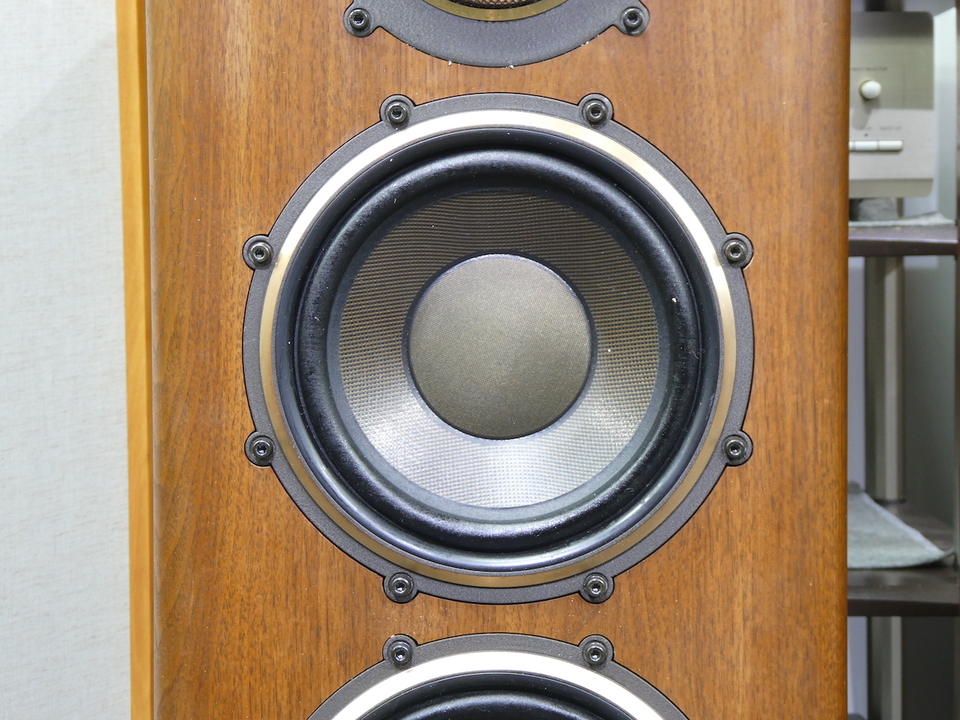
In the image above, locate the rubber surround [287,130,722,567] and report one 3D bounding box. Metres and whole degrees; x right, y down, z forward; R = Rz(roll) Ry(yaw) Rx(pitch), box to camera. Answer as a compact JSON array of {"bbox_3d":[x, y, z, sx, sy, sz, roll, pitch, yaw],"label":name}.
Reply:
[{"bbox_3d":[0.008,-0.004,0.837,0.190,0.190,0.024,0,2,3],"label":"rubber surround"}]

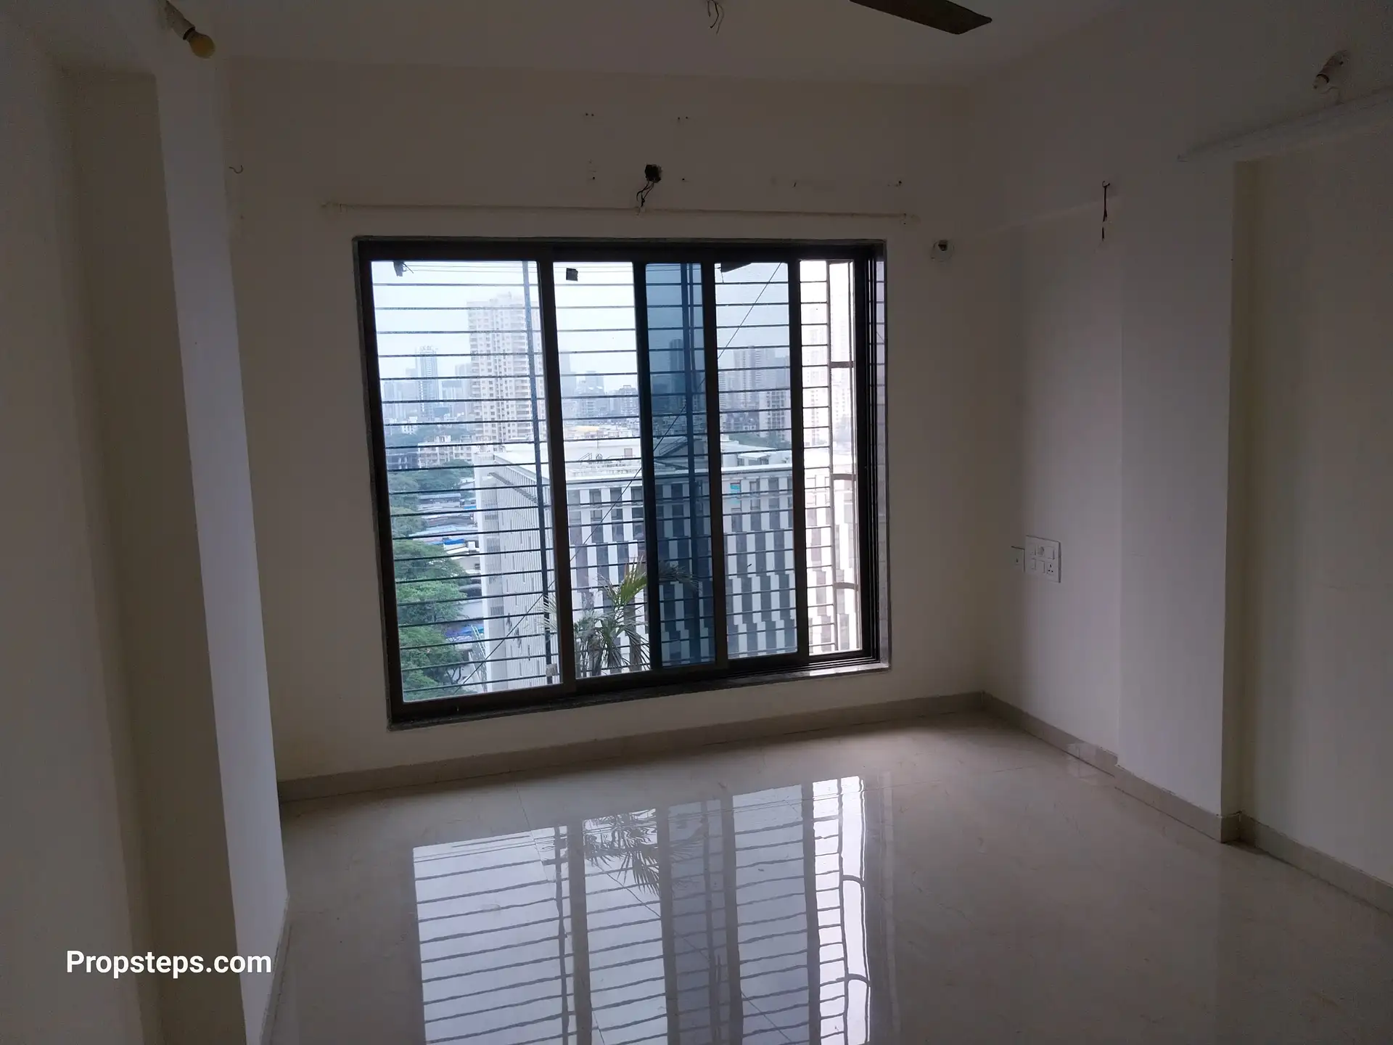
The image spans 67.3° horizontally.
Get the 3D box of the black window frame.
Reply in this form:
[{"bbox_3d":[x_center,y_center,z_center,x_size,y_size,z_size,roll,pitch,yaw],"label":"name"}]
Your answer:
[{"bbox_3d":[-0.211,-0.204,4.284,2.128,1.840,0.130,-4,7,-16],"label":"black window frame"}]

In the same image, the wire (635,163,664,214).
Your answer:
[{"bbox_3d":[-0.180,-1.316,4.088,0.110,0.170,0.050,-4,7,-16],"label":"wire"}]

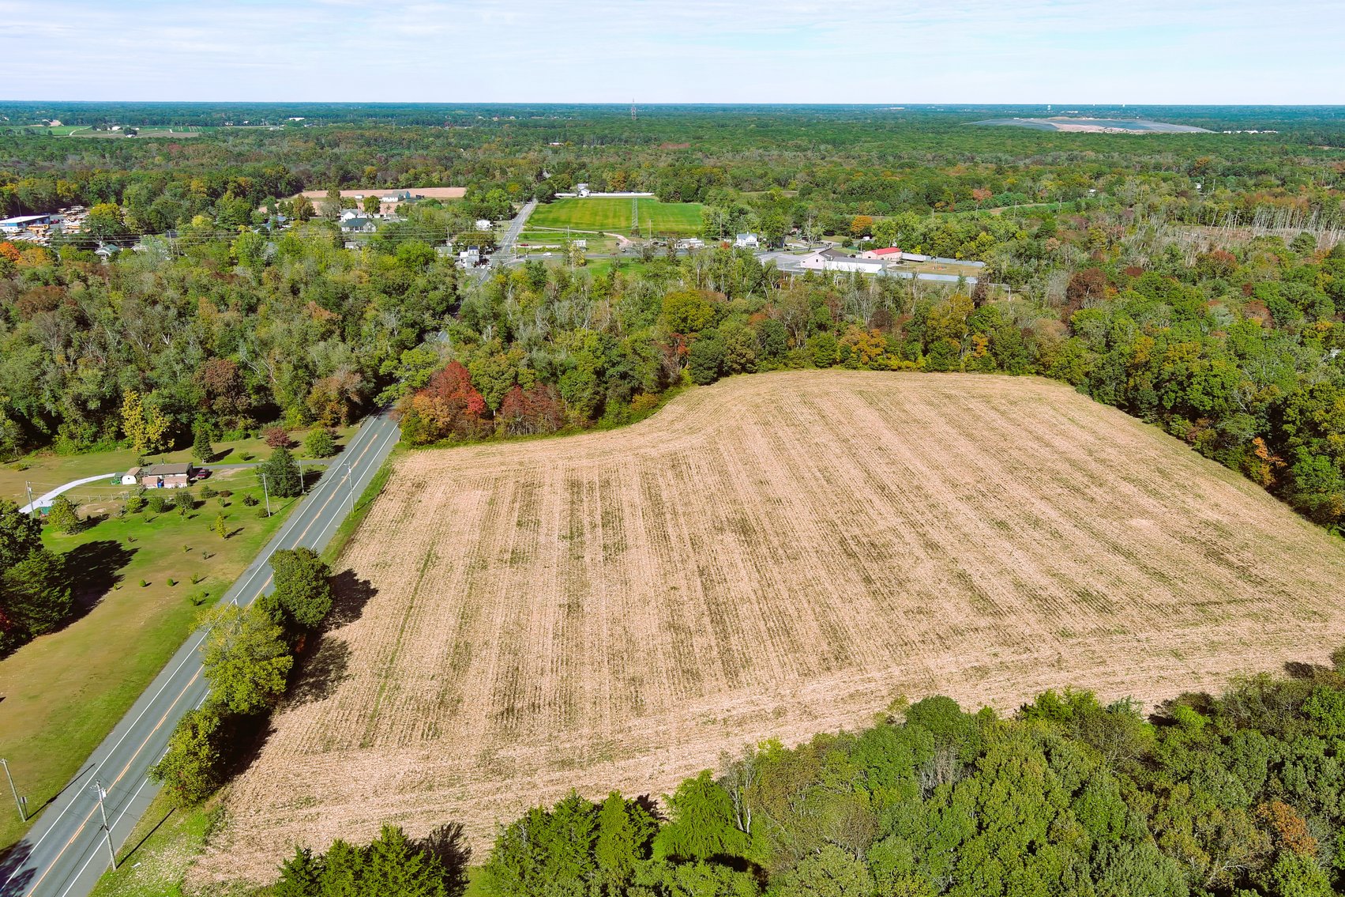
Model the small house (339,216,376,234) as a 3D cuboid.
[{"bbox_3d":[-210.441,-151.212,733.188,22.300,8.200,12.000,0,18,0],"label":"small house"}]

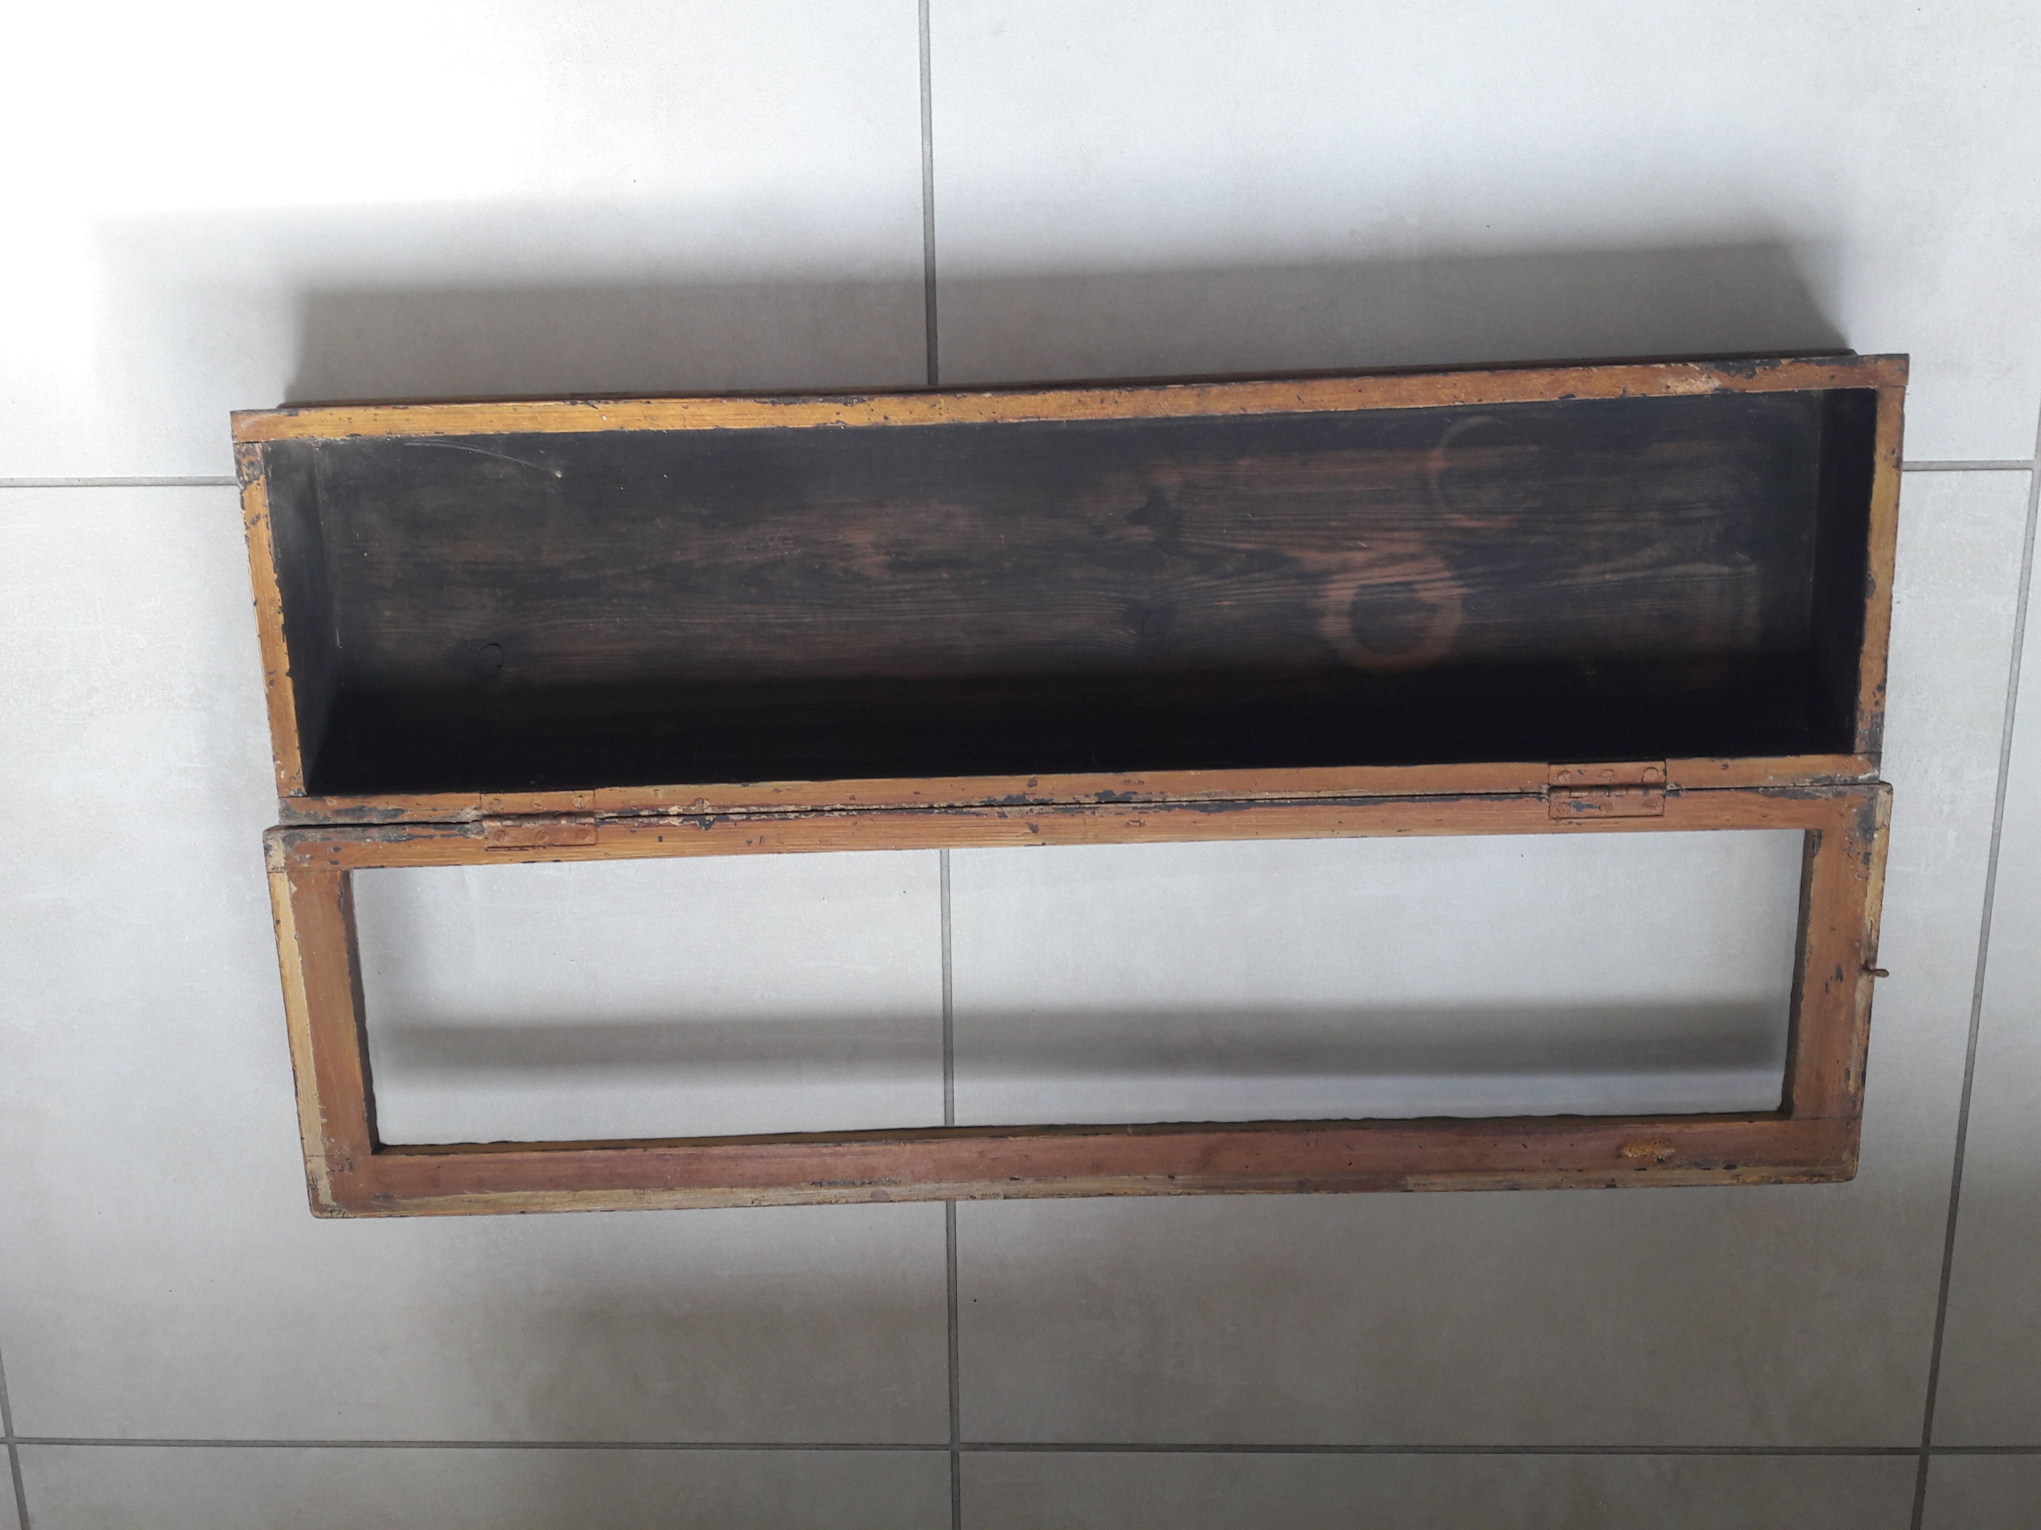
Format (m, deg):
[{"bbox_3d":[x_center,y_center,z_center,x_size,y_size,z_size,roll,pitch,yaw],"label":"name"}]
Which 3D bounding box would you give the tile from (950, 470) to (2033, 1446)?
[{"bbox_3d":[0.257,0.131,0.974,0.597,0.010,0.597,0,102,1],"label":"tile"}]

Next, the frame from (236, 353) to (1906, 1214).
[{"bbox_3d":[0.024,0.015,0.911,0.863,0.077,0.449,-2,102,2],"label":"frame"}]

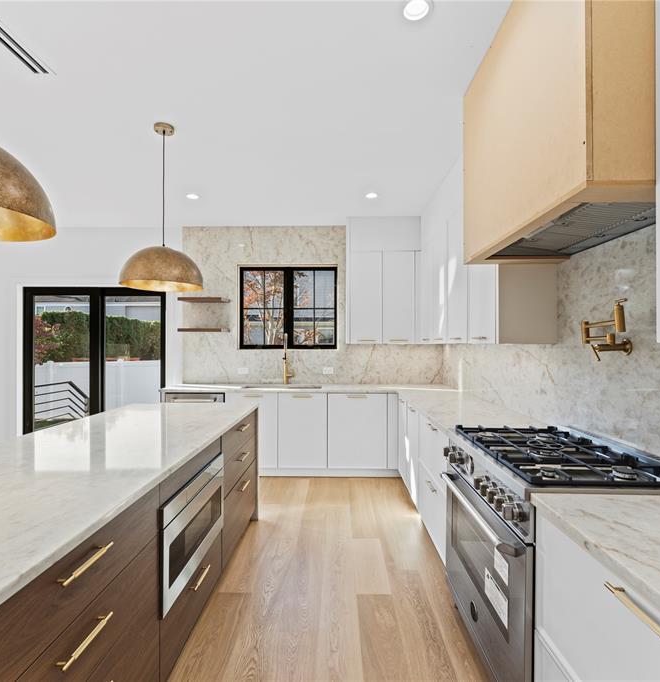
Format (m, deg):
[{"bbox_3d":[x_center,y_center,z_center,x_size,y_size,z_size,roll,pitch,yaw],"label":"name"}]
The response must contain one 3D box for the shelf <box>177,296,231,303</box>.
[{"bbox_3d":[-1.423,-0.457,4.507,0.480,0.038,0.300,0,0,1],"label":"shelf"}]

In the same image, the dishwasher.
[{"bbox_3d":[-1.364,0.966,4.309,0.613,0.875,0.600,0,0,1],"label":"dishwasher"}]

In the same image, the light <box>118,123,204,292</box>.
[{"bbox_3d":[-1.051,-0.846,2.520,0.486,1.008,0.486,0,0,1],"label":"light"}]

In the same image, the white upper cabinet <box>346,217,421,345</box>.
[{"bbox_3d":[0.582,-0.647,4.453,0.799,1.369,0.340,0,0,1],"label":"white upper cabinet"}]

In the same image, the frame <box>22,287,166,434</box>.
[{"bbox_3d":[-2.806,0.377,4.822,1.752,2.035,0.120,0,0,1],"label":"frame"}]

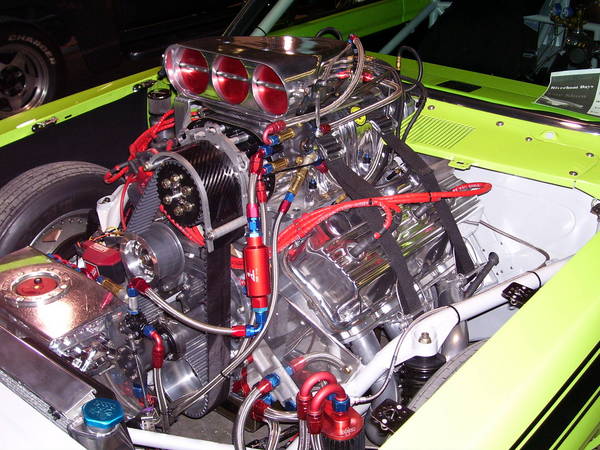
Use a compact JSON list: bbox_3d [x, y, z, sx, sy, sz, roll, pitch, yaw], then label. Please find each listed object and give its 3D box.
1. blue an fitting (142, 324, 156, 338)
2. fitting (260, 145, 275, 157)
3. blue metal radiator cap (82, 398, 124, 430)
[{"bbox_3d":[-0.283,0.200,1.370,0.019,0.021,0.021,21,34,35],"label":"blue an fitting"},{"bbox_3d":[-0.066,-0.150,1.470,0.022,0.022,0.020,21,34,35],"label":"fitting"},{"bbox_3d":[-0.296,0.286,1.100,0.060,0.015,0.060,21,34,35],"label":"blue metal radiator cap"}]

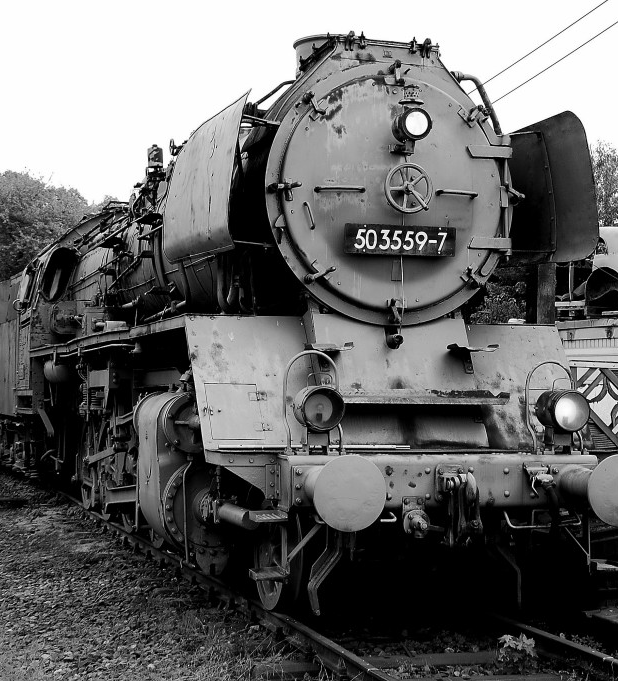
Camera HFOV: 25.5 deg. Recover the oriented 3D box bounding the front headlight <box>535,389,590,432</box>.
[{"bbox_3d":[1.701,0.467,9.137,0.275,0.280,0.270,1,-2,-16],"label":"front headlight"}]

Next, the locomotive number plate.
[{"bbox_3d":[0.656,-0.715,9.758,0.840,0.210,0.030,1,-2,-16],"label":"locomotive number plate"}]

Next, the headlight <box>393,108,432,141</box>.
[{"bbox_3d":[0.723,-1.506,9.585,0.230,0.235,0.225,1,-2,-16],"label":"headlight"}]

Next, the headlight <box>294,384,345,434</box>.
[{"bbox_3d":[0.059,0.433,8.660,0.280,0.285,0.270,1,-2,-16],"label":"headlight"}]

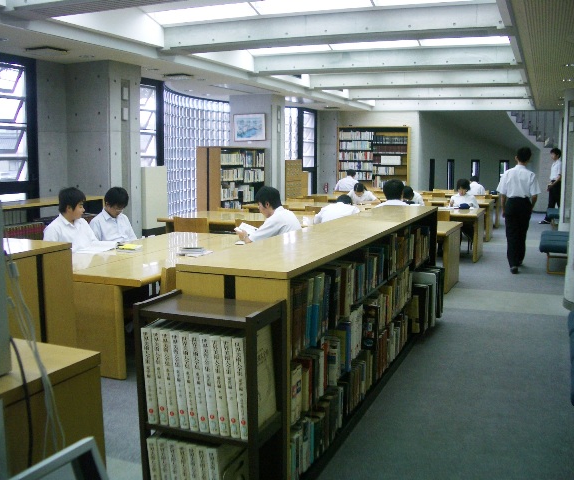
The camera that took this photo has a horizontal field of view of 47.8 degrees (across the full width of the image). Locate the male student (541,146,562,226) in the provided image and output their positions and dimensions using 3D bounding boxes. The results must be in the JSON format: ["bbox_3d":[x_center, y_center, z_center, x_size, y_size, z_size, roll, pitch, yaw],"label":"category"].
[{"bbox_3d":[6.121,-1.232,14.884,0.513,1.767,0.493,1,7,2],"label":"male student"}]

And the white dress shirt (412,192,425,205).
[{"bbox_3d":[2.163,-0.600,11.061,0.474,0.493,0.395,6,10,38],"label":"white dress shirt"}]

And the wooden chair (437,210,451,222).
[{"bbox_3d":[2.264,-0.070,9.827,0.430,0.780,0.500,3,8,22],"label":"wooden chair"}]

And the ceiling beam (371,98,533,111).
[{"bbox_3d":[4.458,-3.661,17.504,4.150,0.310,0.350,3,8,22],"label":"ceiling beam"}]

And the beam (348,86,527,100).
[{"bbox_3d":[3.325,-3.255,14.390,4.020,0.260,0.380,3,8,22],"label":"beam"}]

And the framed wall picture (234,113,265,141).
[{"bbox_3d":[-0.714,-2.154,12.416,0.660,0.515,0.035,3,8,22],"label":"framed wall picture"}]

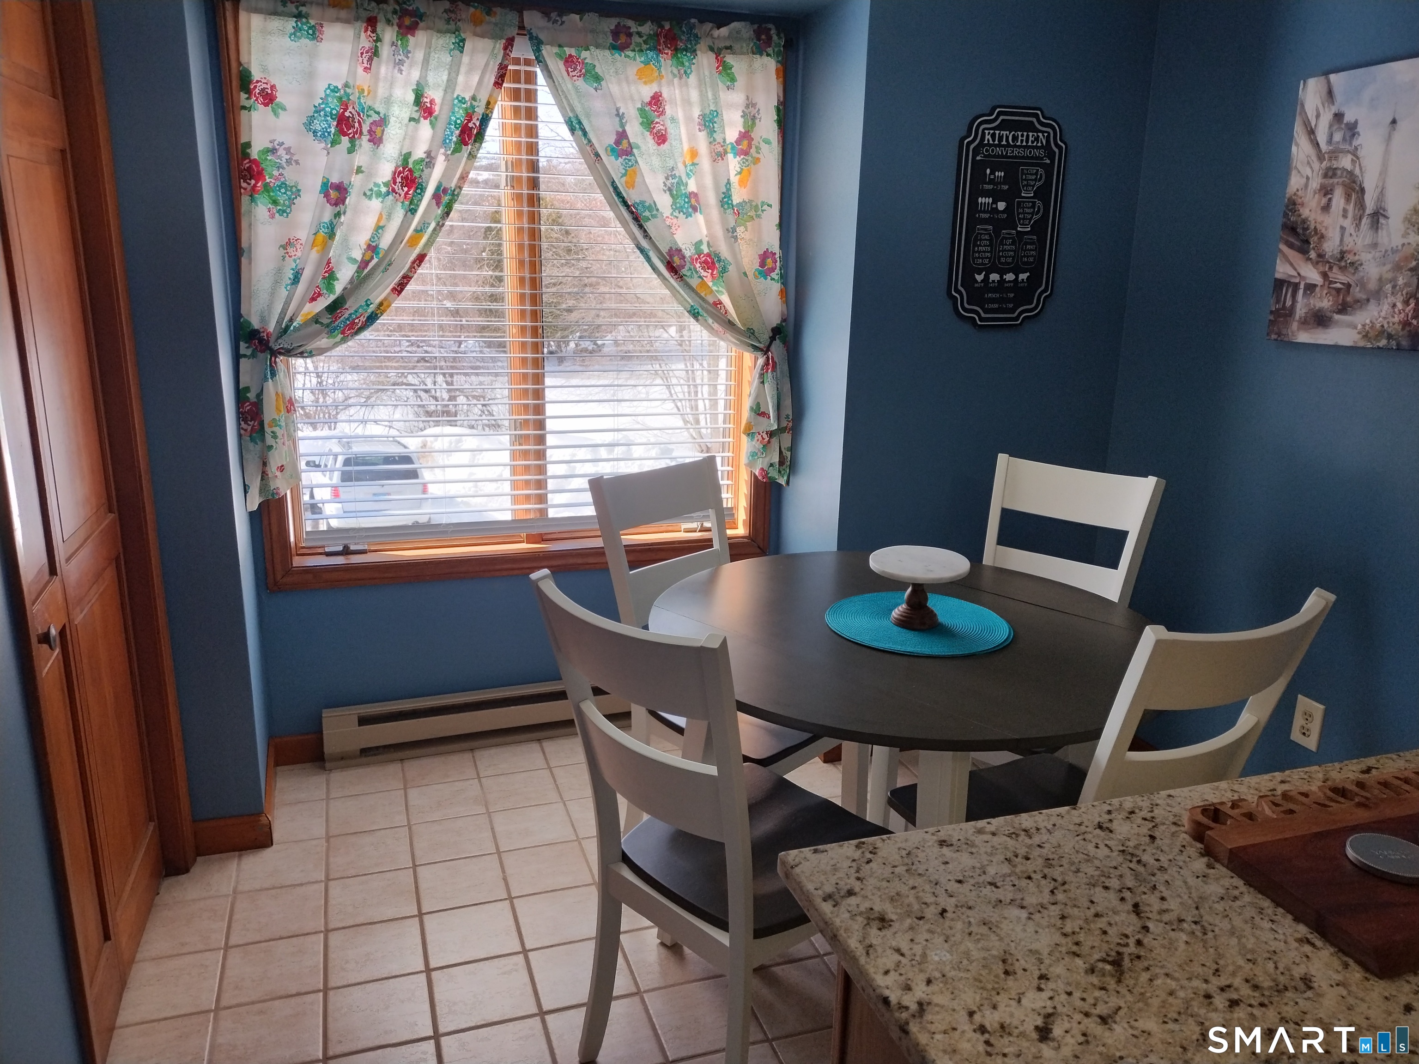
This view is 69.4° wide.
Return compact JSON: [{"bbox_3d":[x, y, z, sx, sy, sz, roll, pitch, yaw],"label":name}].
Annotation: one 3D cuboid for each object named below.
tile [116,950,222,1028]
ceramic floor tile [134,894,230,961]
[{"bbox_3d":[-1.108,0.944,2.109,0.190,0.009,0.197,-4,15,-19],"label":"tile"},{"bbox_3d":[-1.176,0.894,2.297,0.190,0.009,0.197,-4,15,-19],"label":"ceramic floor tile"}]

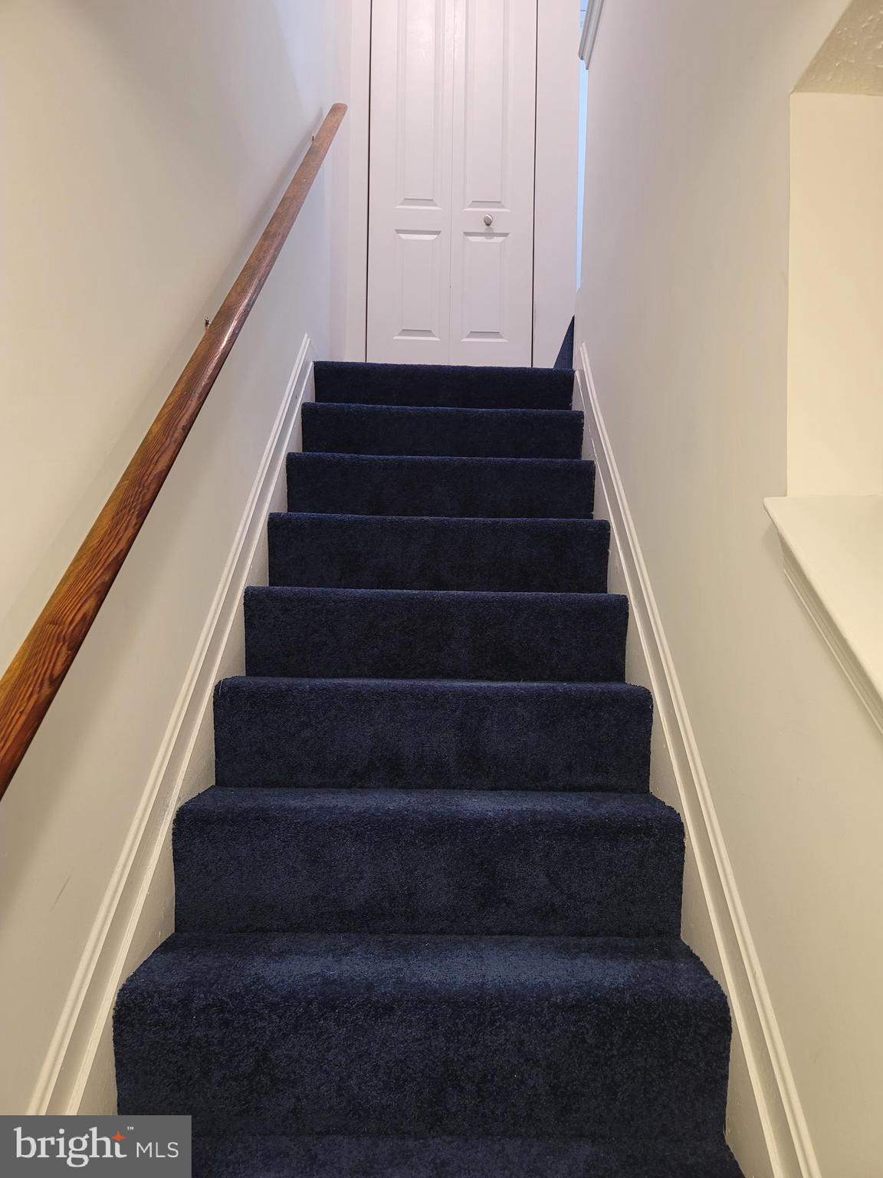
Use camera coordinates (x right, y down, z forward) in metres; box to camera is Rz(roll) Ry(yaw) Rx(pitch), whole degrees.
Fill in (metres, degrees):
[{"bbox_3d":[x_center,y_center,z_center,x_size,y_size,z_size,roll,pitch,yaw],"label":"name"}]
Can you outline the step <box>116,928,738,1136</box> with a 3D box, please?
[{"bbox_3d":[-0.027,0.686,1.327,0.870,0.200,0.256,1,-2,0],"label":"step"}]

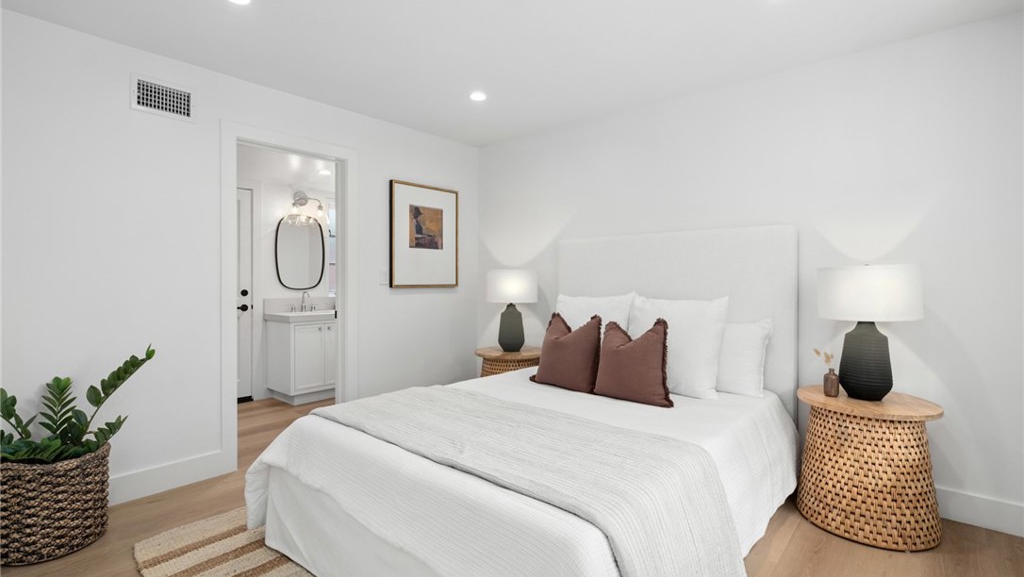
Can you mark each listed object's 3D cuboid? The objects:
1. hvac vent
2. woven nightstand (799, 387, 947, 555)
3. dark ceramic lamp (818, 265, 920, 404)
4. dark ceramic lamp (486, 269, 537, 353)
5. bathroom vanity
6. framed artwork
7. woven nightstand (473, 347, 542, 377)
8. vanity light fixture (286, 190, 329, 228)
[{"bbox_3d":[-1.927,-1.055,2.521,0.024,0.198,0.293,1,2,41],"label":"hvac vent"},{"bbox_3d":[1.746,0.848,2.261,0.565,0.605,0.565,1,2,41],"label":"woven nightstand"},{"bbox_3d":[1.760,0.216,2.257,0.410,0.660,0.410,1,2,41],"label":"dark ceramic lamp"},{"bbox_3d":[0.000,0.175,3.674,0.410,0.660,0.410,0,2,0],"label":"dark ceramic lamp"},{"bbox_3d":[-1.988,0.657,4.538,0.540,0.850,0.635,1,2,41],"label":"bathroom vanity"},{"bbox_3d":[-0.737,-0.438,3.903,0.043,0.860,0.705,1,2,41],"label":"framed artwork"},{"bbox_3d":[-0.015,0.806,3.691,0.565,0.605,0.565,1,2,41],"label":"woven nightstand"},{"bbox_3d":[-2.090,-0.821,4.614,0.250,0.365,0.450,1,2,41],"label":"vanity light fixture"}]

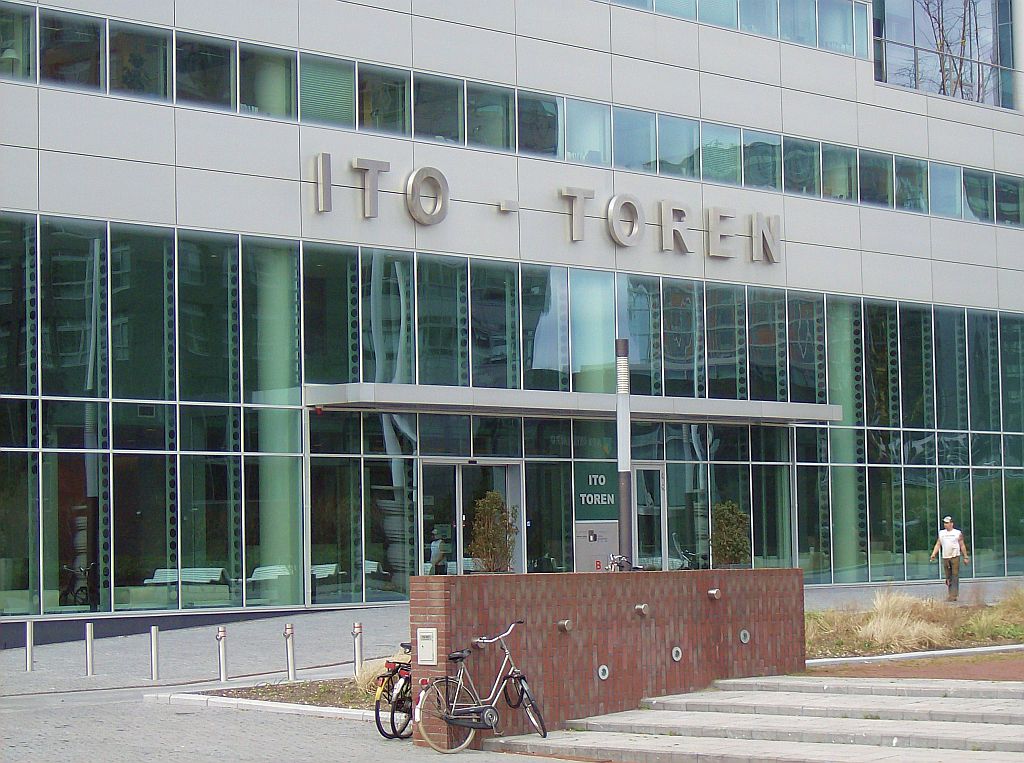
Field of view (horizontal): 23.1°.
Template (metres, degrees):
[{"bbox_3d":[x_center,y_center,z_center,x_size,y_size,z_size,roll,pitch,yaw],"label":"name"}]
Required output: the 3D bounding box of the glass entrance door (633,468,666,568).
[{"bbox_3d":[3.228,3.444,58.840,0.120,3.017,1.220,-5,-5,43],"label":"glass entrance door"}]

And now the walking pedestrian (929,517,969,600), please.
[{"bbox_3d":[9.283,3.759,53.259,0.800,1.789,0.550,-3,-4,22],"label":"walking pedestrian"}]

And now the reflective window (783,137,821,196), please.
[{"bbox_3d":[7.076,-5.222,61.217,0.100,1.410,1.482,-5,-5,43],"label":"reflective window"}]

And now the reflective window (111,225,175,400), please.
[{"bbox_3d":[-7.093,-1.307,48.331,0.100,3.358,1.548,-5,-5,43],"label":"reflective window"}]

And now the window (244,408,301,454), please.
[{"bbox_3d":[-4.808,0.998,50.548,0.100,0.904,1.548,-5,-5,43],"label":"window"}]

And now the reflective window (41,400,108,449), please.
[{"bbox_3d":[-7.524,0.760,43.317,0.100,0.842,1.450,-5,-5,43],"label":"reflective window"}]

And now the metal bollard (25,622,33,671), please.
[{"bbox_3d":[-7.589,4.162,39.426,0.100,0.796,0.100,-1,-4,0],"label":"metal bollard"}]

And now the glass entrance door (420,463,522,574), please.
[{"bbox_3d":[-0.770,2.974,50.250,0.150,2.694,2.900,-5,-5,43],"label":"glass entrance door"}]

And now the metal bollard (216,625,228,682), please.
[{"bbox_3d":[-4.263,4.020,37.027,0.105,0.826,0.105,-5,-5,43],"label":"metal bollard"}]

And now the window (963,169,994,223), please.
[{"bbox_3d":[12.449,-4.948,66.864,0.100,1.410,1.482,-5,-5,43],"label":"window"}]

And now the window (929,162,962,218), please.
[{"bbox_3d":[11.375,-5.003,65.735,0.100,1.410,1.482,-5,-5,43],"label":"window"}]

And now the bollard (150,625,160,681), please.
[{"bbox_3d":[-5.207,3.926,36.504,0.100,0.770,0.100,-1,-4,0],"label":"bollard"}]

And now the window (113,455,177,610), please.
[{"bbox_3d":[-7.013,2.896,48.052,0.100,3.001,1.548,-5,-5,43],"label":"window"}]

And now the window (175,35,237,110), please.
[{"bbox_3d":[-5.579,-5.658,45.922,0.100,1.309,1.450,-5,-5,43],"label":"window"}]

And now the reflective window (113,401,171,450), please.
[{"bbox_3d":[-6.768,0.846,46.085,0.100,0.836,1.482,-5,-5,43],"label":"reflective window"}]

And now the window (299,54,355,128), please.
[{"bbox_3d":[-3.819,-6.002,52.198,0.100,1.468,1.548,-5,-5,43],"label":"window"}]

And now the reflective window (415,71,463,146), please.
[{"bbox_3d":[-1.522,-5.659,52.182,0.100,1.410,1.482,-5,-5,43],"label":"reflective window"}]

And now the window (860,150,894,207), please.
[{"bbox_3d":[9.641,-5.315,66.373,0.100,1.468,1.548,-5,-5,43],"label":"window"}]

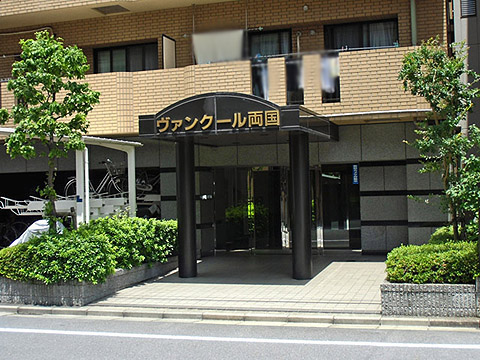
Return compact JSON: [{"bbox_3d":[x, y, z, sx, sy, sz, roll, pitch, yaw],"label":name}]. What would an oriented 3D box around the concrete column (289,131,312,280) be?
[{"bbox_3d":[1.075,0.443,12.694,0.320,2.583,0.320,-2,-2,18],"label":"concrete column"}]

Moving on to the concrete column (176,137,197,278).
[{"bbox_3d":[-0.982,0.499,13.370,0.320,2.582,0.320,-1,-2,0],"label":"concrete column"}]

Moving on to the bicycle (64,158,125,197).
[{"bbox_3d":[-3.215,0.065,16.433,1.800,1.100,0.570,-2,-2,18],"label":"bicycle"}]

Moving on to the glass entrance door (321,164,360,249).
[{"bbox_3d":[2.210,0.592,15.844,0.873,1.866,0.090,-2,-2,18],"label":"glass entrance door"}]

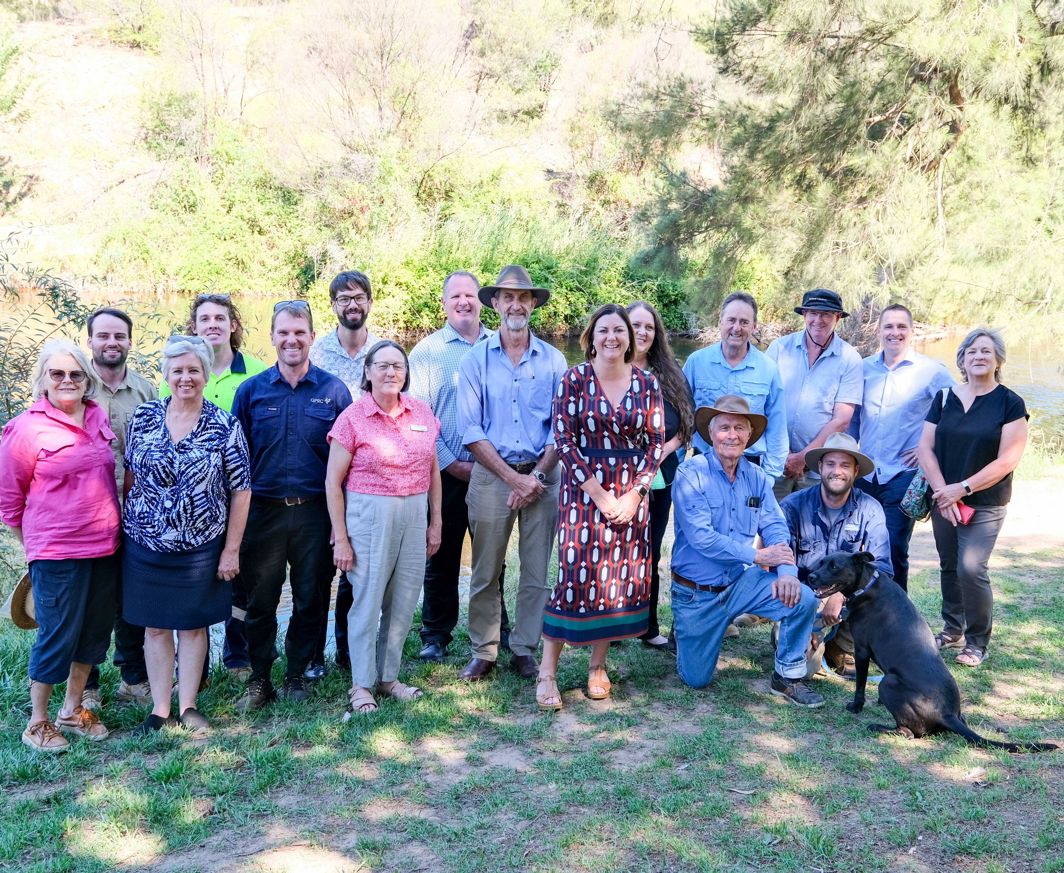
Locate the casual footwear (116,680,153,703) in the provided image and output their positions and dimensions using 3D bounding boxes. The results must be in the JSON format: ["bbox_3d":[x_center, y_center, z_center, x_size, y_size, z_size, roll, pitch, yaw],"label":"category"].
[{"bbox_3d":[-1.757,1.151,5.390,0.115,0.125,0.290,-5,8,-38],"label":"casual footwear"}]

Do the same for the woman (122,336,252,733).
[{"bbox_3d":[-1.447,0.407,5.030,0.510,1.640,0.330,-1,6,-12],"label":"woman"}]

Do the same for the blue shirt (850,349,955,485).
[{"bbox_3d":[1.907,-0.094,6.120,0.560,0.700,0.320,1,6,14],"label":"blue shirt"}]

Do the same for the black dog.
[{"bbox_3d":[1.619,0.859,4.926,0.980,0.695,0.360,4,9,28],"label":"black dog"}]

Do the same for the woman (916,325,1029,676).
[{"bbox_3d":[2.115,0.281,5.763,0.520,1.608,0.370,4,9,25],"label":"woman"}]

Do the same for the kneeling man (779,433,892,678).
[{"bbox_3d":[1.431,0.543,5.661,0.570,1.117,0.680,1,8,5],"label":"kneeling man"}]

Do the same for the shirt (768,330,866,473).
[{"bbox_3d":[1.439,-0.168,6.150,0.540,0.720,0.320,2,6,18],"label":"shirt"}]

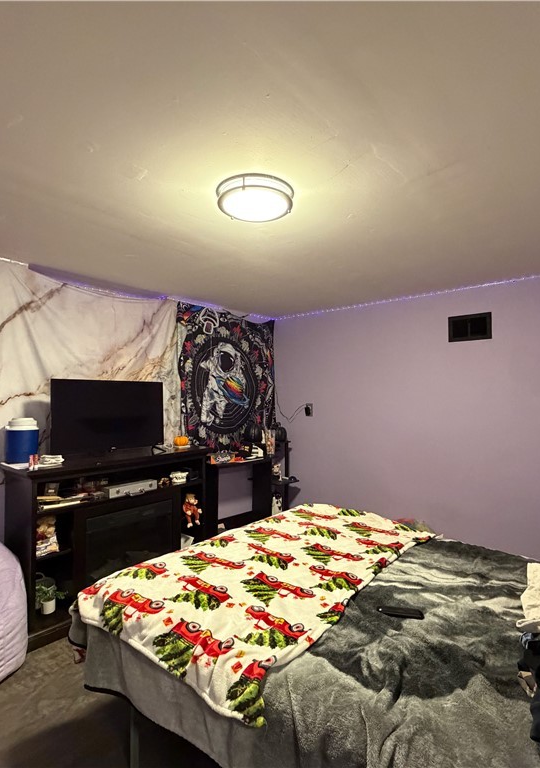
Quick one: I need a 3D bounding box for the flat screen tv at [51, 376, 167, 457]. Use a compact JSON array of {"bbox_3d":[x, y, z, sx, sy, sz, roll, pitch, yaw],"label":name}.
[{"bbox_3d":[-0.968,0.219,2.550,0.150,0.476,0.729,-1,-2,41],"label":"flat screen tv"}]

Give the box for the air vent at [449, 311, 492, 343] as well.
[{"bbox_3d":[1.418,-0.400,2.945,0.290,0.184,0.017,-1,-2,41],"label":"air vent"}]

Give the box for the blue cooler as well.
[{"bbox_3d":[-1.367,0.312,2.296,0.163,0.254,0.163,-1,-2,41],"label":"blue cooler"}]

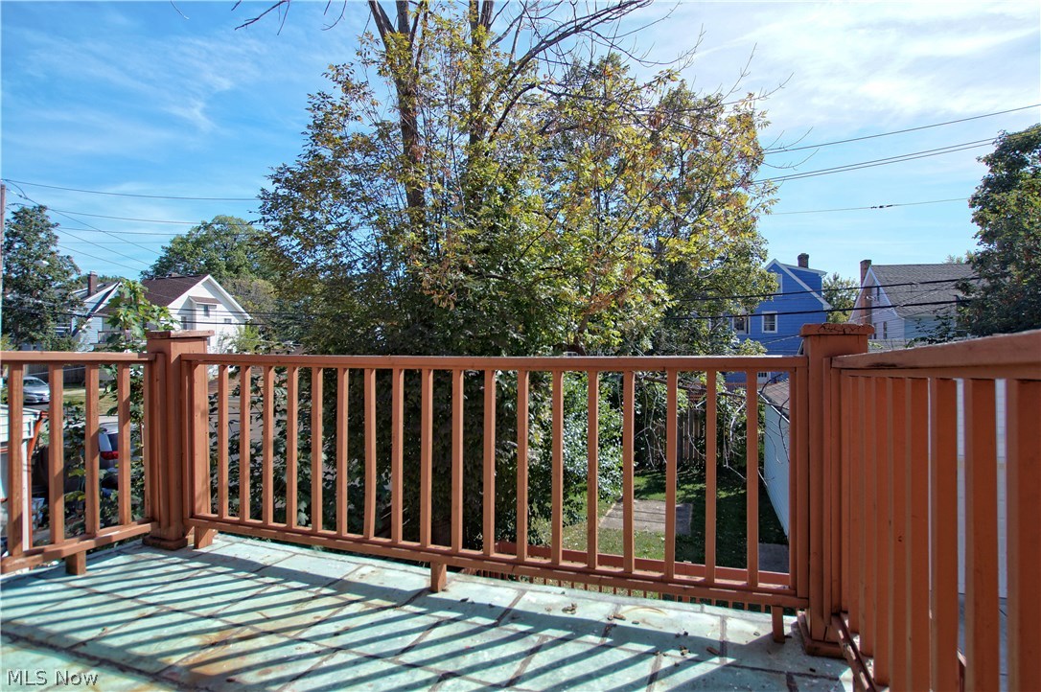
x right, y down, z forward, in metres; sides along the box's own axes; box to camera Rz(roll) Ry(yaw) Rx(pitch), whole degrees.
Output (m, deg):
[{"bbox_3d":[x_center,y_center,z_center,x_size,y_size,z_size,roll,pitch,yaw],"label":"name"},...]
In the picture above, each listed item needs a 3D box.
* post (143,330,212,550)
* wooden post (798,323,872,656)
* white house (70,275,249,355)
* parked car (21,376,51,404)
[{"bbox_3d":[-1.930,0.510,2.930,0.225,1.180,0.225,0,0,22],"label":"post"},{"bbox_3d":[1.152,0.510,1.940,0.208,1.175,0.208,0,0,17],"label":"wooden post"},{"bbox_3d":[-29.200,-1.150,41.800,11.200,8.600,8.600,0,0,20],"label":"white house"},{"bbox_3d":[-27.400,2.390,28.400,4.500,1.430,1.800,0,0,23],"label":"parked car"}]

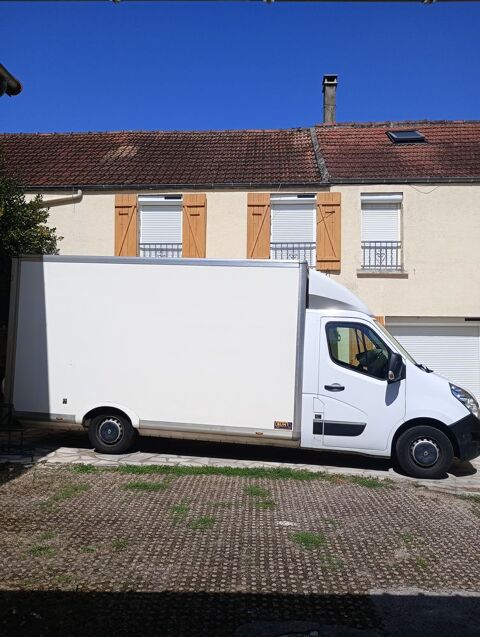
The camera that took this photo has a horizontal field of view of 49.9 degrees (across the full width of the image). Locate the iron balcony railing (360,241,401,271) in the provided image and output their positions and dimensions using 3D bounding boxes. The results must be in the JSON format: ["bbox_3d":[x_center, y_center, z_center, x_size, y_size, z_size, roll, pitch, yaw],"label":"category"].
[{"bbox_3d":[3.041,-1.343,11.056,0.865,0.623,0.050,0,-1,4],"label":"iron balcony railing"}]

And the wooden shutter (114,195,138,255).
[{"bbox_3d":[-2.509,-1.900,11.359,0.499,1.673,0.045,0,-1,4],"label":"wooden shutter"}]

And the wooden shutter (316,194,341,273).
[{"bbox_3d":[1.906,-1.864,11.072,0.512,1.673,0.045,0,-1,4],"label":"wooden shutter"}]

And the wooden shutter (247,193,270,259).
[{"bbox_3d":[0.402,-1.879,11.170,0.487,1.673,0.045,0,-1,4],"label":"wooden shutter"}]

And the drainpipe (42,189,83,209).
[{"bbox_3d":[-3.935,-2.650,11.420,0.941,0.434,0.150,0,-1,4],"label":"drainpipe"}]

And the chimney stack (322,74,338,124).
[{"bbox_3d":[2.576,-6.140,14.681,0.420,1.450,0.420,0,-1,4],"label":"chimney stack"}]

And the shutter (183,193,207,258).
[{"bbox_3d":[-1.006,-1.884,11.261,0.510,1.673,0.045,0,-1,4],"label":"shutter"}]

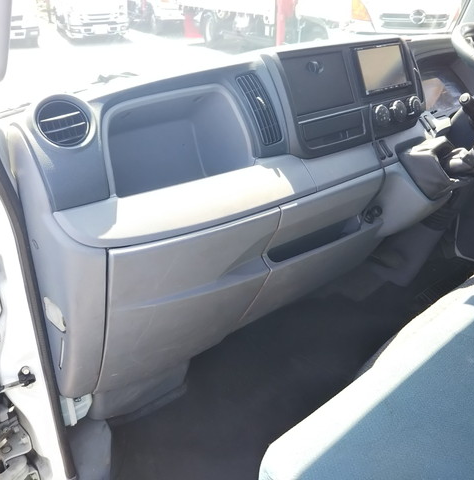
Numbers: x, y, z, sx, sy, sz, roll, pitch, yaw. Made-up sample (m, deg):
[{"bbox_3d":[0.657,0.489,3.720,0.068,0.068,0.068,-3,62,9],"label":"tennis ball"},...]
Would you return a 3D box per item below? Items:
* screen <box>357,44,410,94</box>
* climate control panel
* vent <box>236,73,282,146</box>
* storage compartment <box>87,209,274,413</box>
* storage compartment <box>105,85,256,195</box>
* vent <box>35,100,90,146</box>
[{"bbox_3d":[0.315,-0.374,1.213,0.176,0.099,0.027,-22,7,-38],"label":"screen"},{"bbox_3d":[0.352,-0.277,1.215,0.180,0.064,0.035,-22,7,-38],"label":"climate control panel"},{"bbox_3d":[0.036,-0.239,1.020,0.048,0.130,0.030,-14,4,-28],"label":"vent"},{"bbox_3d":[-0.112,0.098,0.969,0.305,0.335,0.180,-18,38,-33],"label":"storage compartment"},{"bbox_3d":[-0.129,-0.179,0.965,0.305,0.145,0.150,-22,19,-38],"label":"storage compartment"},{"bbox_3d":[-0.254,-0.169,0.813,0.078,0.078,0.030,-18,1,-34],"label":"vent"}]

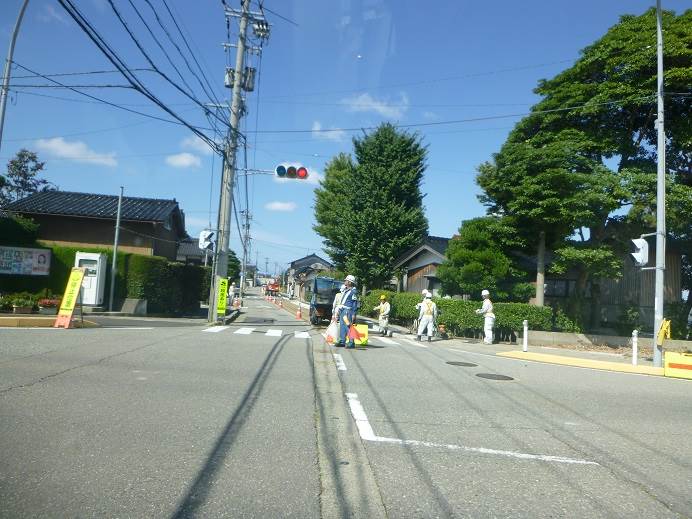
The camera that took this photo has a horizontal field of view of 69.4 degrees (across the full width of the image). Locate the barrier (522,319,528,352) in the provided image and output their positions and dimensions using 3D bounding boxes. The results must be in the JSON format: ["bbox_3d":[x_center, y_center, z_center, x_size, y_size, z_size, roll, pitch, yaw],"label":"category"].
[{"bbox_3d":[4.499,1.913,12.500,0.120,0.800,0.120,3,-4,0],"label":"barrier"}]

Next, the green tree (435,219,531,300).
[{"bbox_3d":[5.542,0.540,20.000,3.800,4.500,3.600,3,-3,0],"label":"green tree"}]

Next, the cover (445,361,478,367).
[{"bbox_3d":[2.426,2.191,10.500,0.650,0.030,0.650,3,-3,0],"label":"cover"}]

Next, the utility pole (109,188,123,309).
[{"bbox_3d":[-9.188,-0.390,20.000,0.130,5.000,0.130,3,-4,0],"label":"utility pole"}]

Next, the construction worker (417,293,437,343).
[{"bbox_3d":[2.545,1.834,15.800,0.640,1.580,0.450,3,-3,3],"label":"construction worker"}]

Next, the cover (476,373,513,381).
[{"bbox_3d":[2.600,2.034,8.691,0.660,0.030,0.660,3,-4,0],"label":"cover"}]

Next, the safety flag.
[{"bbox_3d":[0.216,1.765,12.000,0.380,0.400,0.140,3,-3,0],"label":"safety flag"}]

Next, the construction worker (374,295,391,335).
[{"bbox_3d":[1.241,1.915,17.000,0.480,1.430,0.480,5,-4,-38],"label":"construction worker"}]

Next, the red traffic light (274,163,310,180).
[{"bbox_3d":[-1.814,-2.924,16.700,1.120,0.400,0.320,3,-4,-6],"label":"red traffic light"}]

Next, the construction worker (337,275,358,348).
[{"bbox_3d":[0.048,1.238,11.900,0.430,1.730,0.530,6,-5,-35],"label":"construction worker"}]

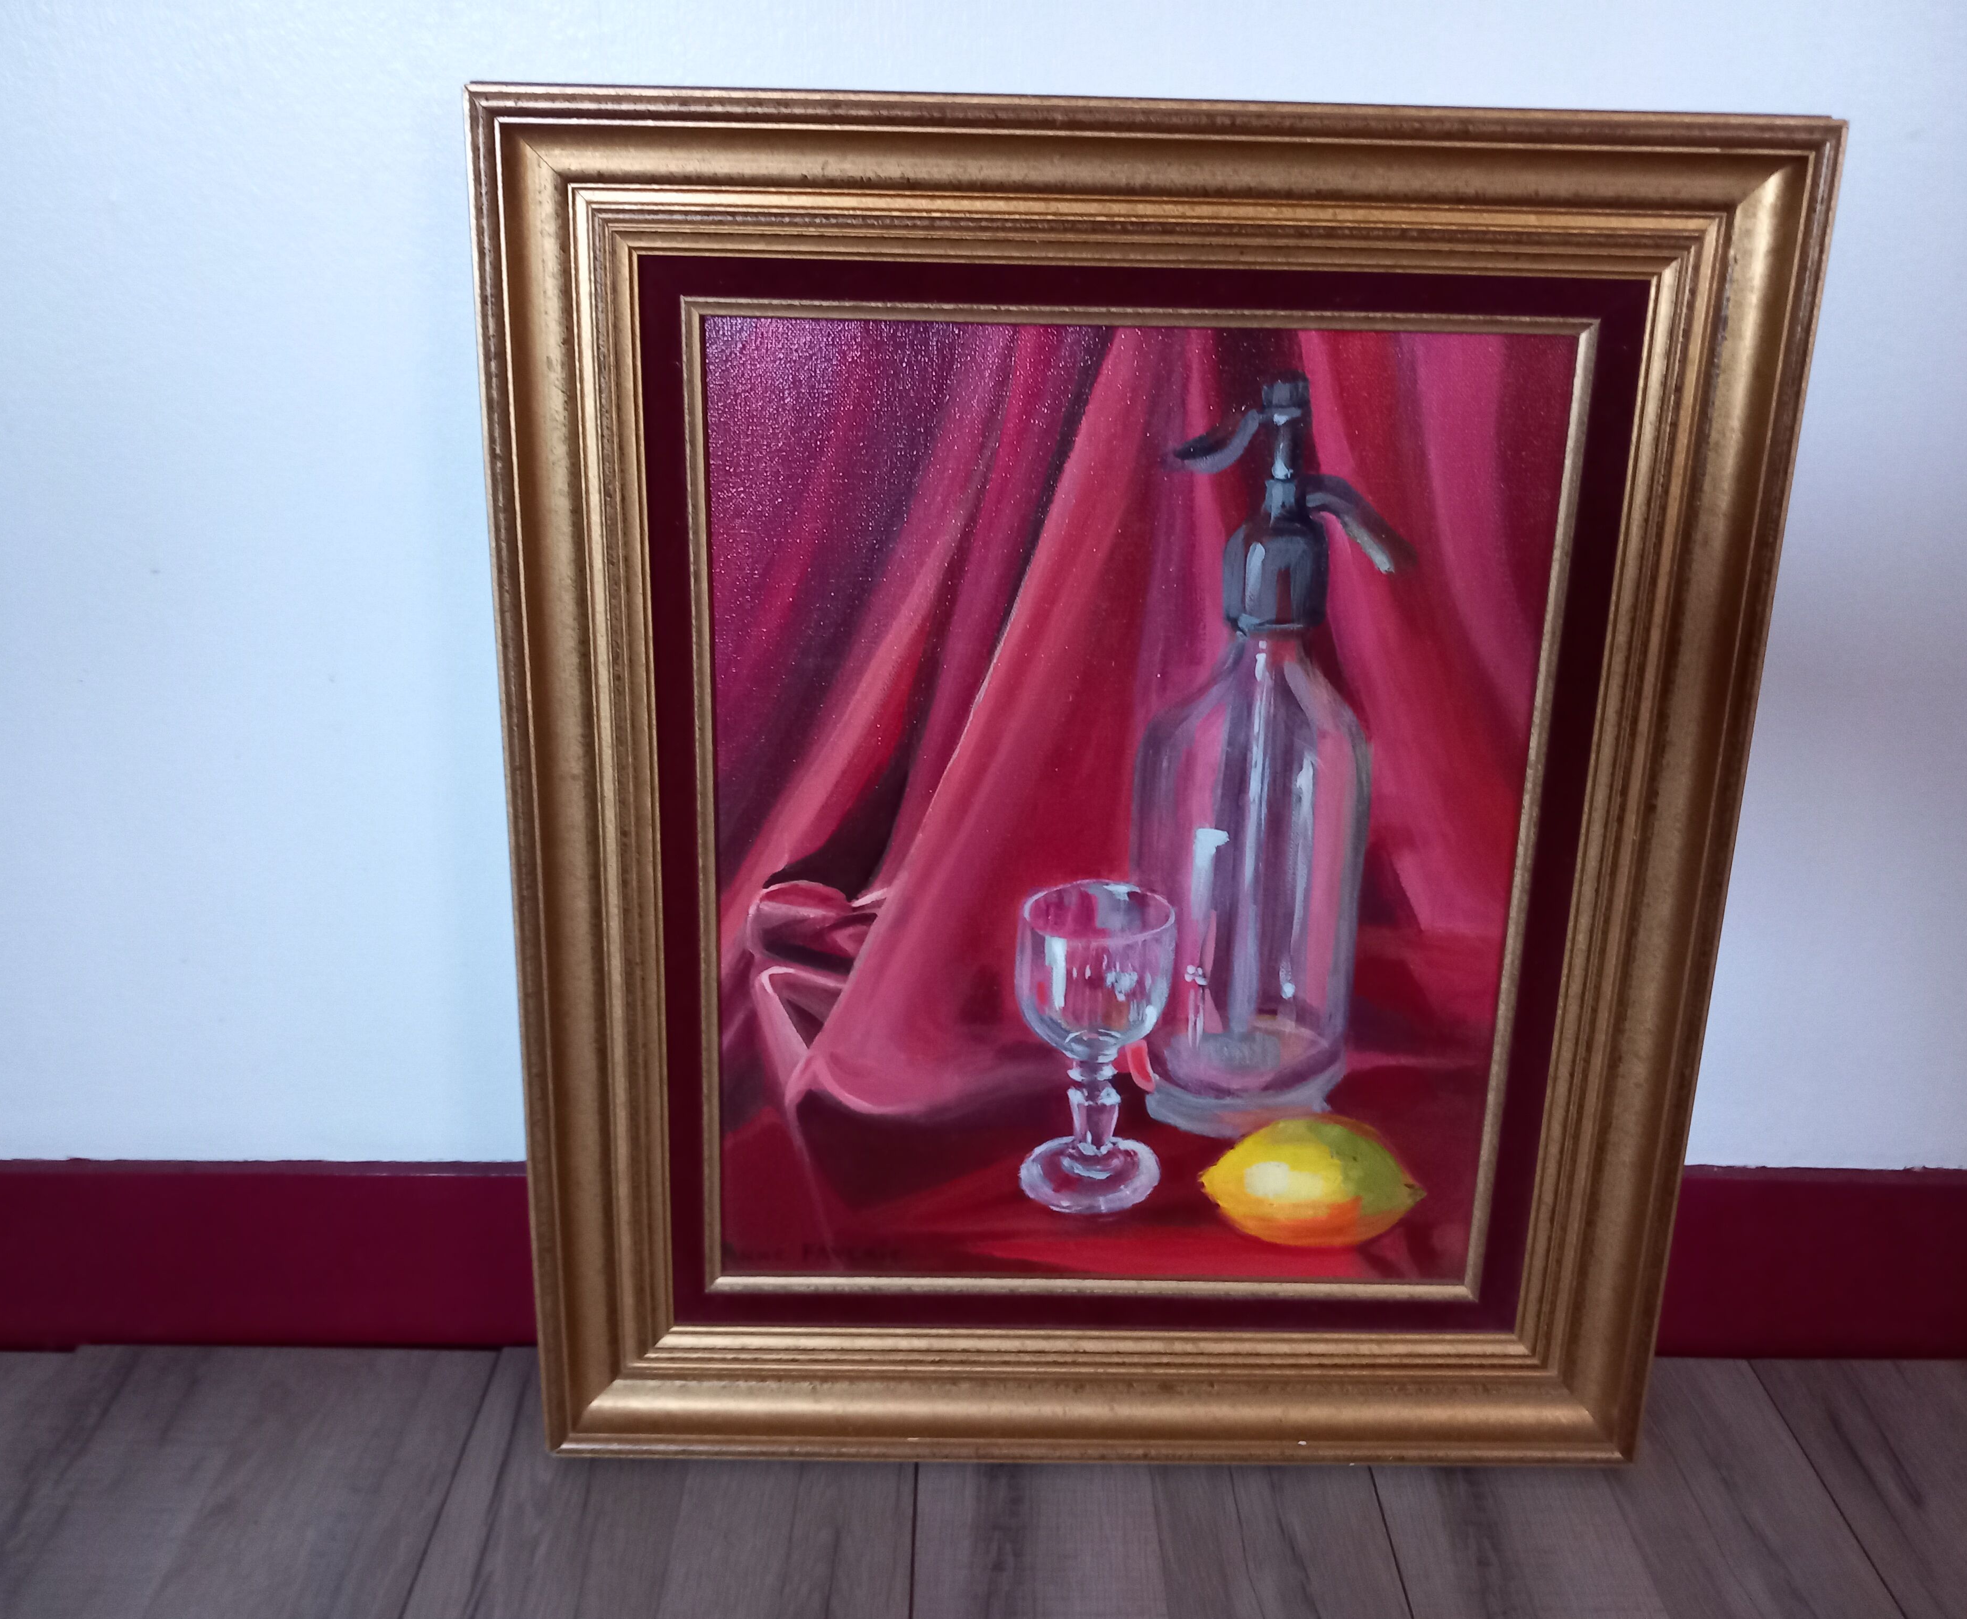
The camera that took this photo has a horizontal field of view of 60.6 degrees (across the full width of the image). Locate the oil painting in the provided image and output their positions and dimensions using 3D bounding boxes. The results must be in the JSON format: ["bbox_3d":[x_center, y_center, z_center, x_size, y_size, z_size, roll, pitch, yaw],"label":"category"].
[{"bbox_3d":[0.053,0.011,0.679,0.327,0.403,0.020,1,17,-1],"label":"oil painting"}]

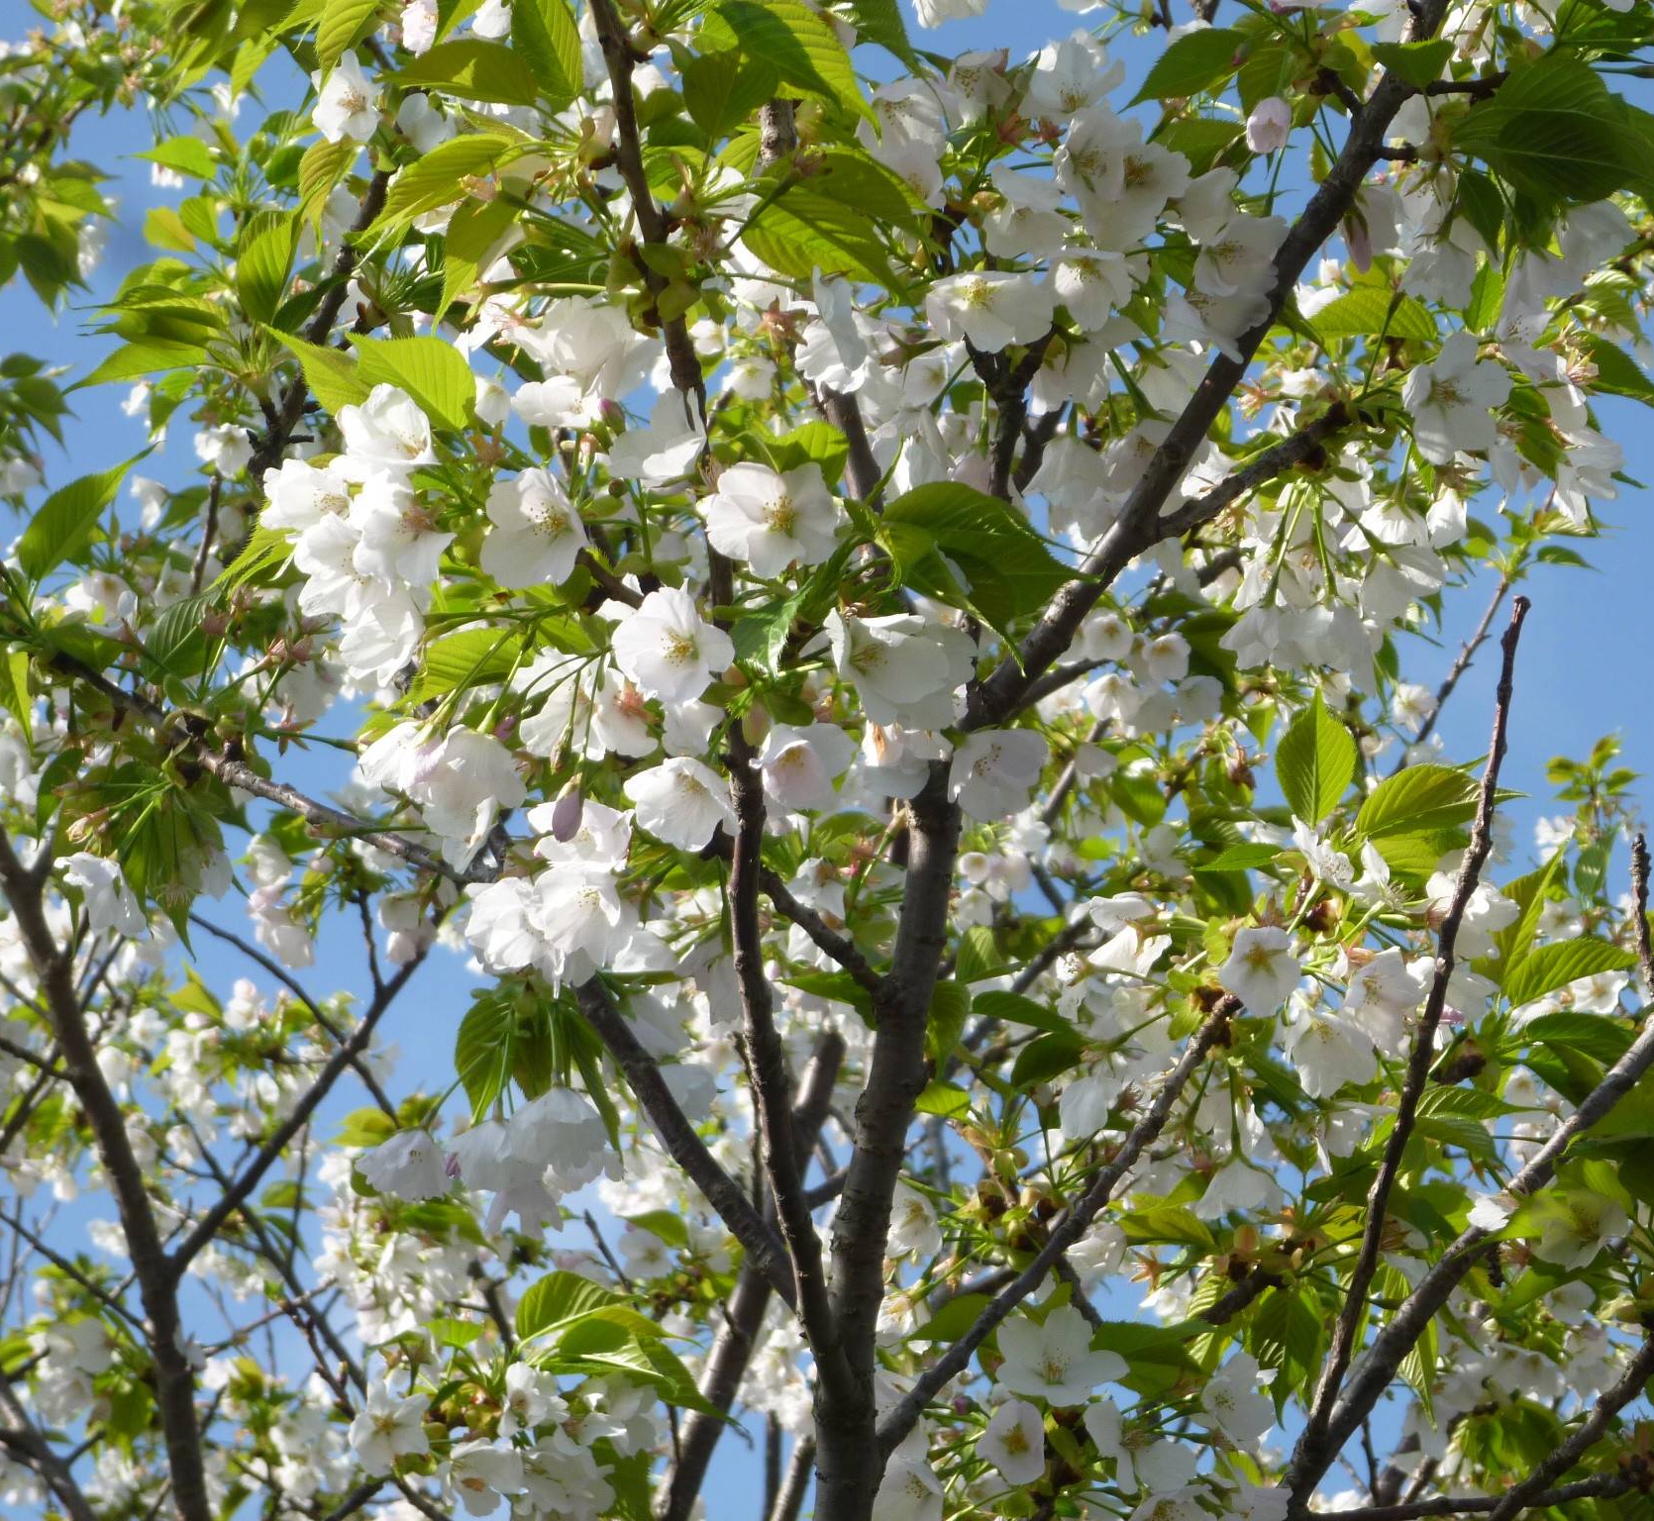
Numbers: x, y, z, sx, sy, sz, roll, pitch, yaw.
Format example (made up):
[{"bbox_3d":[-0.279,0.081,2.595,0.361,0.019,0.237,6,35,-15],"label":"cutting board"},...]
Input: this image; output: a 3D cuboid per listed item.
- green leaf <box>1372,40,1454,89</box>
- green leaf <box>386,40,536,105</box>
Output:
[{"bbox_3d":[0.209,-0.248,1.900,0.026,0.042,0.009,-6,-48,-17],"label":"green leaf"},{"bbox_3d":[-0.137,-0.258,2.000,0.066,0.011,0.032,6,-50,-21],"label":"green leaf"}]

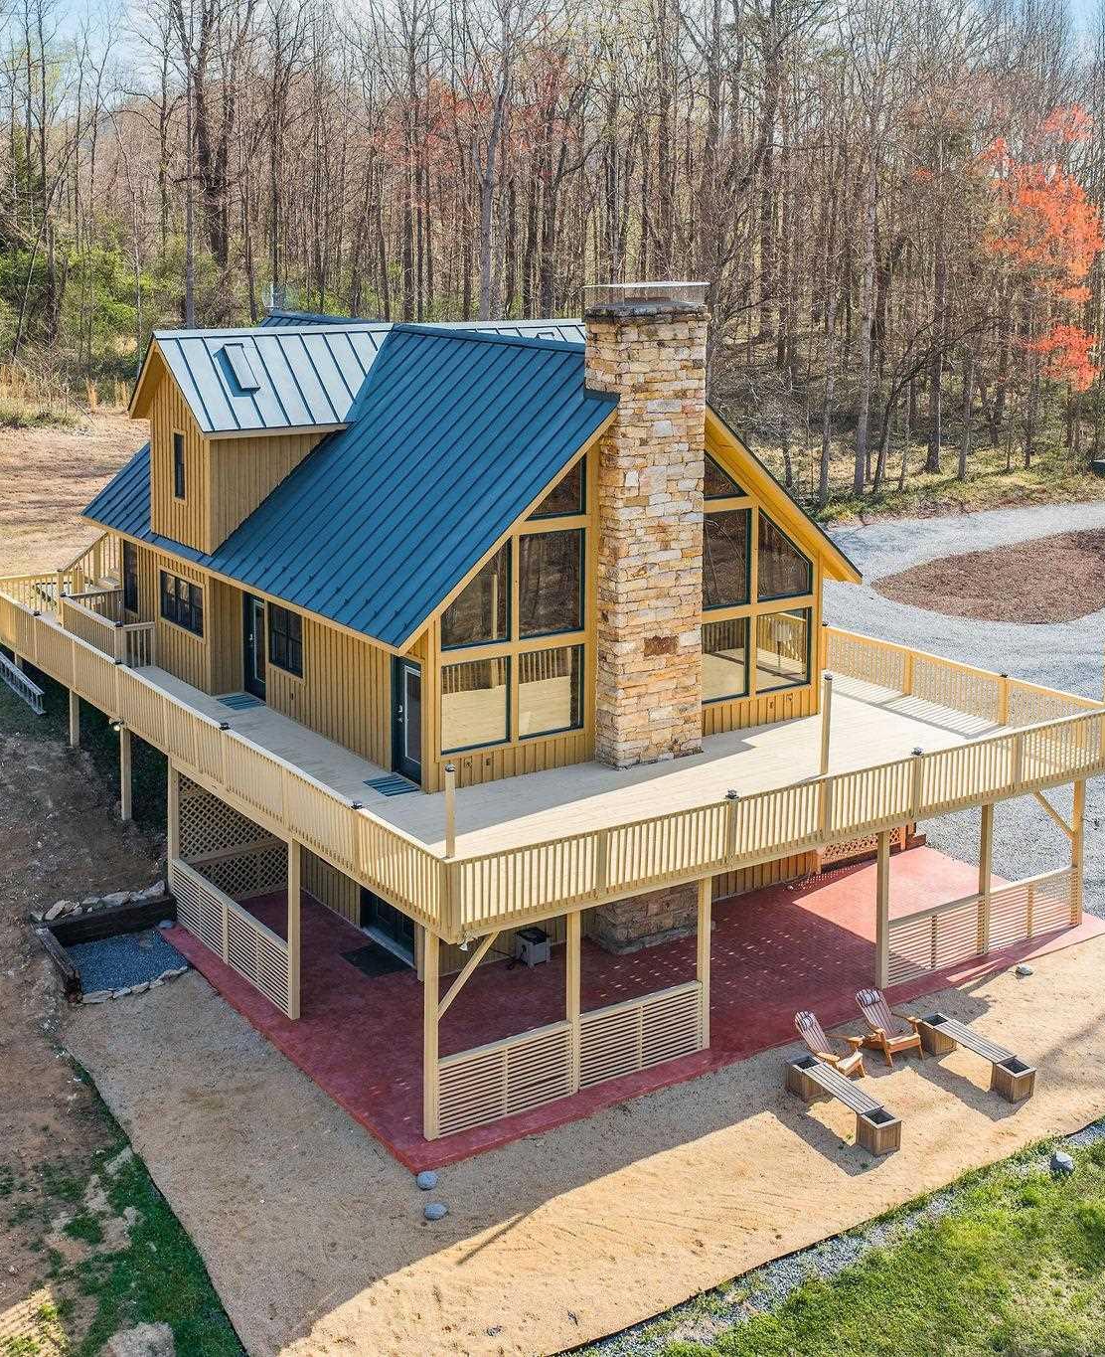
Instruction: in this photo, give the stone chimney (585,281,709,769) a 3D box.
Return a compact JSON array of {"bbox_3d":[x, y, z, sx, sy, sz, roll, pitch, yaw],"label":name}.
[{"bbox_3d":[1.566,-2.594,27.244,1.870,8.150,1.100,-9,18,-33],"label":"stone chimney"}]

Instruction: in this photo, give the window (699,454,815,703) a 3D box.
[{"bbox_3d":[3.797,-1.942,29.189,3.000,4.750,0.140,-9,18,-33],"label":"window"}]

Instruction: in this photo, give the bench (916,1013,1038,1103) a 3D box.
[{"bbox_3d":[6.514,5.818,24.376,0.430,0.470,2.080,-8,17,-29],"label":"bench"}]

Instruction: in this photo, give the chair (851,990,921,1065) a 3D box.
[{"bbox_3d":[5.295,5.457,24.808,0.730,0.930,0.850,-6,16,-24],"label":"chair"}]

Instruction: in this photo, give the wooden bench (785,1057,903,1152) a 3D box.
[{"bbox_3d":[4.192,6.165,22.959,0.430,0.470,2.130,-7,16,-27],"label":"wooden bench"}]

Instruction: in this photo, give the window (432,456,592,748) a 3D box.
[{"bbox_3d":[-0.607,-1.250,26.249,3.000,4.800,0.140,-9,18,-33],"label":"window"}]

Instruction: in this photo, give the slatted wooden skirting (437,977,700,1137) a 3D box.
[{"bbox_3d":[0.351,5.580,23.304,4.750,1.120,0.120,-9,18,-33],"label":"slatted wooden skirting"}]

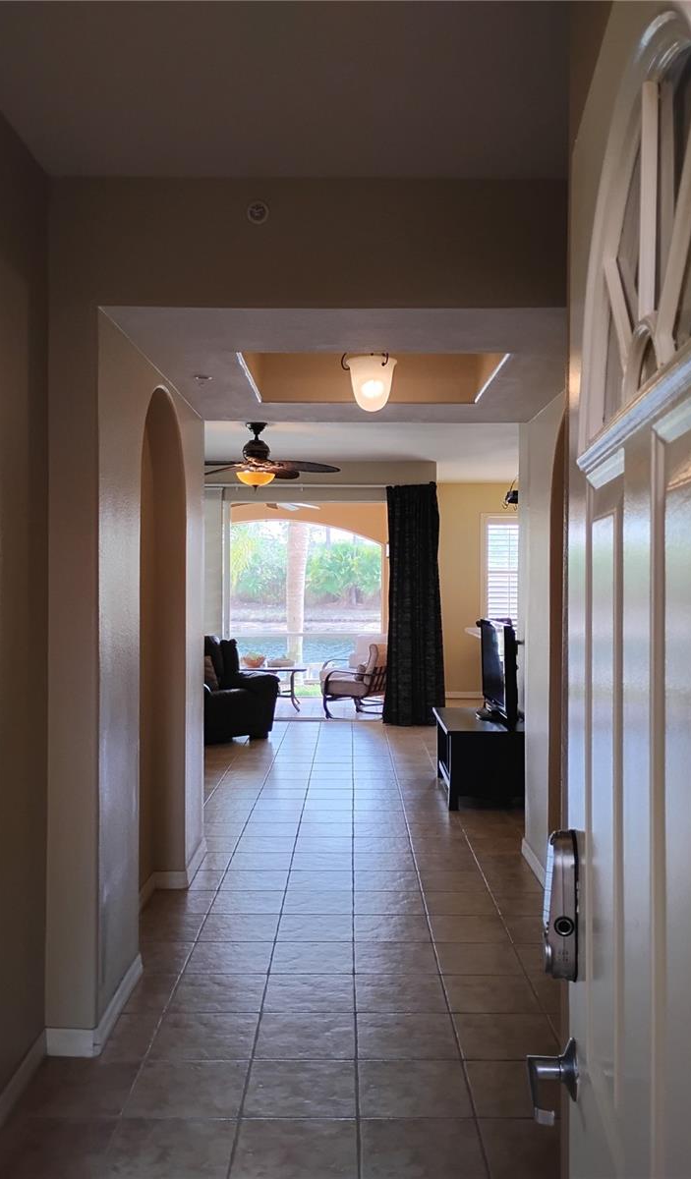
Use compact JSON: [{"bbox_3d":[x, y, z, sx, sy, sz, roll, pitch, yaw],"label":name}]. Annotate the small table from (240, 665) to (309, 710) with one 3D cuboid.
[{"bbox_3d":[-0.960,1.207,11.700,0.970,0.480,0.880,0,1,0],"label":"small table"}]

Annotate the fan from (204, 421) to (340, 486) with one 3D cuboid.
[{"bbox_3d":[-0.735,-1.108,7.900,1.380,0.540,1.380,0,1,0],"label":"fan"}]

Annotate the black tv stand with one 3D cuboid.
[{"bbox_3d":[0.980,1.206,6.945,0.590,0.530,1.170,0,1,0],"label":"black tv stand"}]

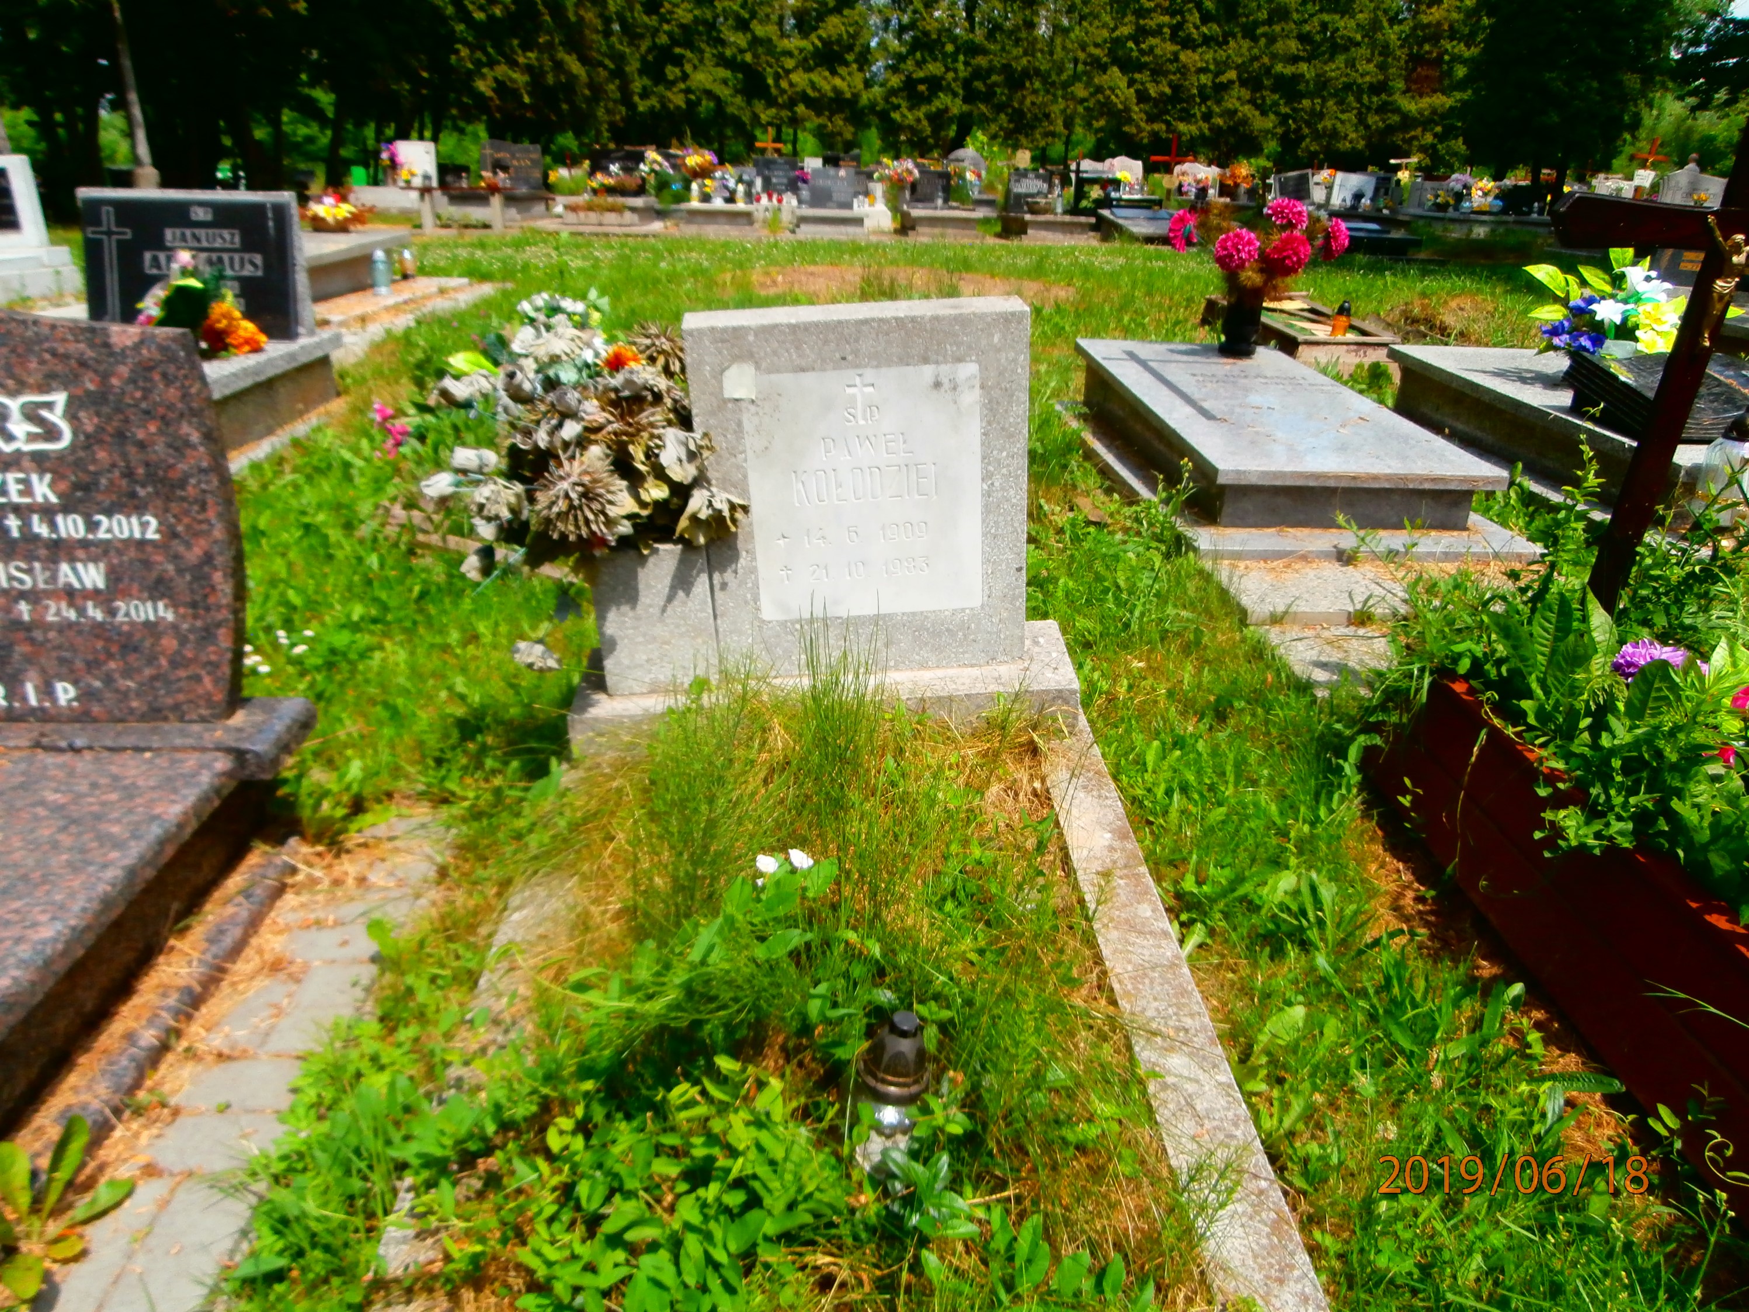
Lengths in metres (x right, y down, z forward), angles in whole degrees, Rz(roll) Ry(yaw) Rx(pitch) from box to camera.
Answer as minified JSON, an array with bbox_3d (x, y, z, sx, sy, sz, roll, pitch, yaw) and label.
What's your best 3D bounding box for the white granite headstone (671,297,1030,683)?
[{"bbox_3d":[-0.023,-0.335,2.530,0.664,0.746,0.145,-4,25,-4],"label":"white granite headstone"}]

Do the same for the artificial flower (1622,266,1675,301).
[{"bbox_3d":[2.649,-1.277,4.150,0.130,0.105,0.120,-1,24,-2],"label":"artificial flower"}]

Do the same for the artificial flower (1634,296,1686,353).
[{"bbox_3d":[2.686,-1.129,4.150,0.130,0.160,0.120,-1,24,-2],"label":"artificial flower"}]

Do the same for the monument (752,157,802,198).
[{"bbox_3d":[-1.236,-5.981,15.262,0.591,0.532,0.130,0,24,-4],"label":"monument"}]

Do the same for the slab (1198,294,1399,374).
[{"bbox_3d":[2.466,-1.901,7.169,0.600,0.210,1.700,0,24,-4],"label":"slab"}]

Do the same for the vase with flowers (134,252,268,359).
[{"bbox_3d":[-2.553,-1.335,4.600,0.380,0.360,0.280,-1,24,-2],"label":"vase with flowers"}]

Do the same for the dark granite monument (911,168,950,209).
[{"bbox_3d":[0.693,-5.880,15.277,0.547,0.463,0.130,0,24,-4],"label":"dark granite monument"}]

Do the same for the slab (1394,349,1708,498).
[{"bbox_3d":[3.097,-0.959,5.141,0.980,0.300,2.100,0,24,-4],"label":"slab"}]

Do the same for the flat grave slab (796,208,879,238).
[{"bbox_3d":[-0.470,-5.436,15.148,0.960,0.259,1.600,1,24,-3],"label":"flat grave slab"}]

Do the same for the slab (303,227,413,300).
[{"bbox_3d":[-4.041,-2.766,8.694,0.880,0.310,2.000,-1,24,-2],"label":"slab"}]

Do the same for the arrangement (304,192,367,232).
[{"bbox_3d":[-3.648,-2.979,8.135,0.360,0.270,0.310,0,24,-5],"label":"arrangement"}]

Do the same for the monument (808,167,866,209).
[{"bbox_3d":[-0.510,-6.011,15.600,0.710,0.520,0.120,-2,24,-4],"label":"monument"}]

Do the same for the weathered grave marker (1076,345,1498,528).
[{"bbox_3d":[1.322,-0.820,4.285,0.845,0.200,1.819,0,26,-5],"label":"weathered grave marker"}]

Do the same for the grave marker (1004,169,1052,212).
[{"bbox_3d":[1.884,-5.670,14.800,0.530,0.520,0.110,-2,24,-4],"label":"grave marker"}]

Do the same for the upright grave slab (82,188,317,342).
[{"bbox_3d":[-2.762,-1.597,4.948,0.810,0.560,0.150,0,16,-5],"label":"upright grave slab"}]

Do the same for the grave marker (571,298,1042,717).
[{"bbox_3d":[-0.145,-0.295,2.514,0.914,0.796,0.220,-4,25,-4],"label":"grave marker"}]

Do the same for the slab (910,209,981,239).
[{"bbox_3d":[0.822,-5.414,15.134,0.920,0.262,1.600,1,24,-3],"label":"slab"}]

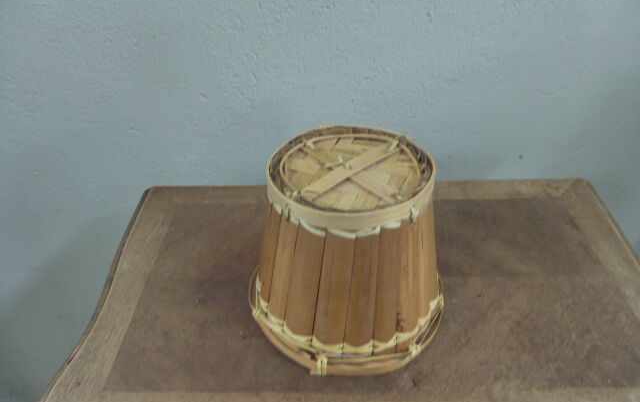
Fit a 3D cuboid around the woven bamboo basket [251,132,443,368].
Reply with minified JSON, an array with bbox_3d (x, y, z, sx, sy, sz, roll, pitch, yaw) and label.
[{"bbox_3d":[0.033,0.034,0.473,0.226,0.174,0.224,1,36,0],"label":"woven bamboo basket"}]

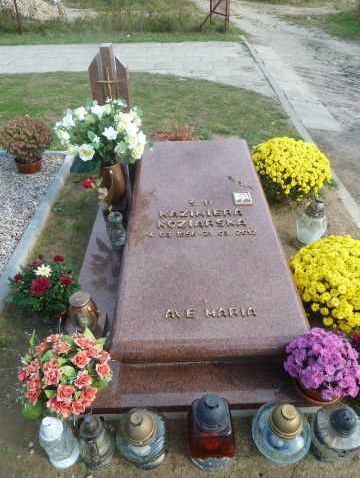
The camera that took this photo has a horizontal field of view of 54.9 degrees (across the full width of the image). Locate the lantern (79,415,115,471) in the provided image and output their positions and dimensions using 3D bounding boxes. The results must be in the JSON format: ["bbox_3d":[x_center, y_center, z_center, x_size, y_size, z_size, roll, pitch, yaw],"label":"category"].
[{"bbox_3d":[-0.258,0.623,1.082,0.104,0.287,0.104,-1,41,0],"label":"lantern"}]

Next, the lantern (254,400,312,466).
[{"bbox_3d":[0.344,0.607,1.134,0.192,0.217,0.192,-1,41,0],"label":"lantern"}]

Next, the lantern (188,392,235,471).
[{"bbox_3d":[0.097,0.584,1.068,0.146,0.348,0.146,-1,41,0],"label":"lantern"}]

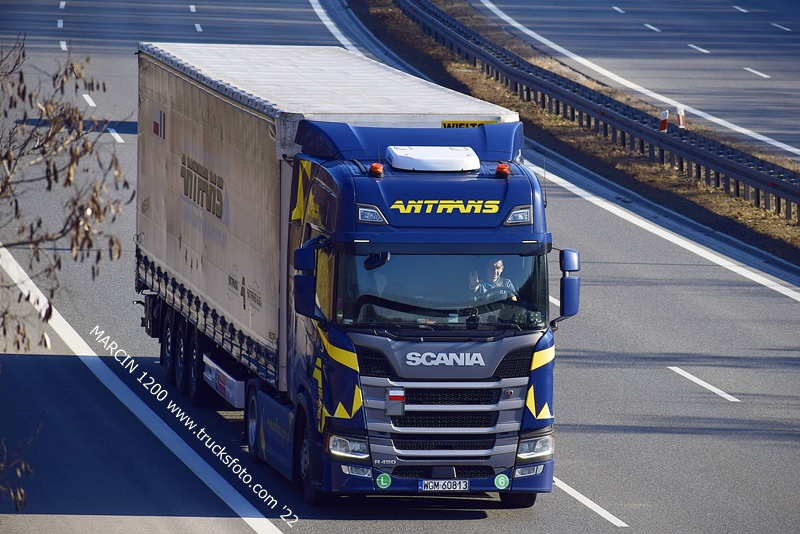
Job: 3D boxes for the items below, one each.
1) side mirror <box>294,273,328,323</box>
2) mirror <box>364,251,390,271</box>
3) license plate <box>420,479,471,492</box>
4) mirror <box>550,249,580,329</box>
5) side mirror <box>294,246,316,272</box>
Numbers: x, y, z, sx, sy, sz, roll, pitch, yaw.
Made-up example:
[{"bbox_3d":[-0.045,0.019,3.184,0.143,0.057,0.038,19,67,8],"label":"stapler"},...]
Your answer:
[{"bbox_3d":[-0.929,0.320,52.375,0.270,0.460,0.170,0,6,-5],"label":"side mirror"},{"bbox_3d":[-0.228,-0.081,52.169,0.250,0.180,0.130,-11,8,1],"label":"mirror"},{"bbox_3d":[0.446,2.220,52.300,0.520,0.114,0.020,0,6,-10],"label":"license plate"},{"bbox_3d":[1.700,0.220,52.817,0.270,0.800,0.190,-1,6,-15],"label":"mirror"},{"bbox_3d":[-0.962,-0.076,52.328,0.200,0.220,0.150,0,6,-5],"label":"side mirror"}]

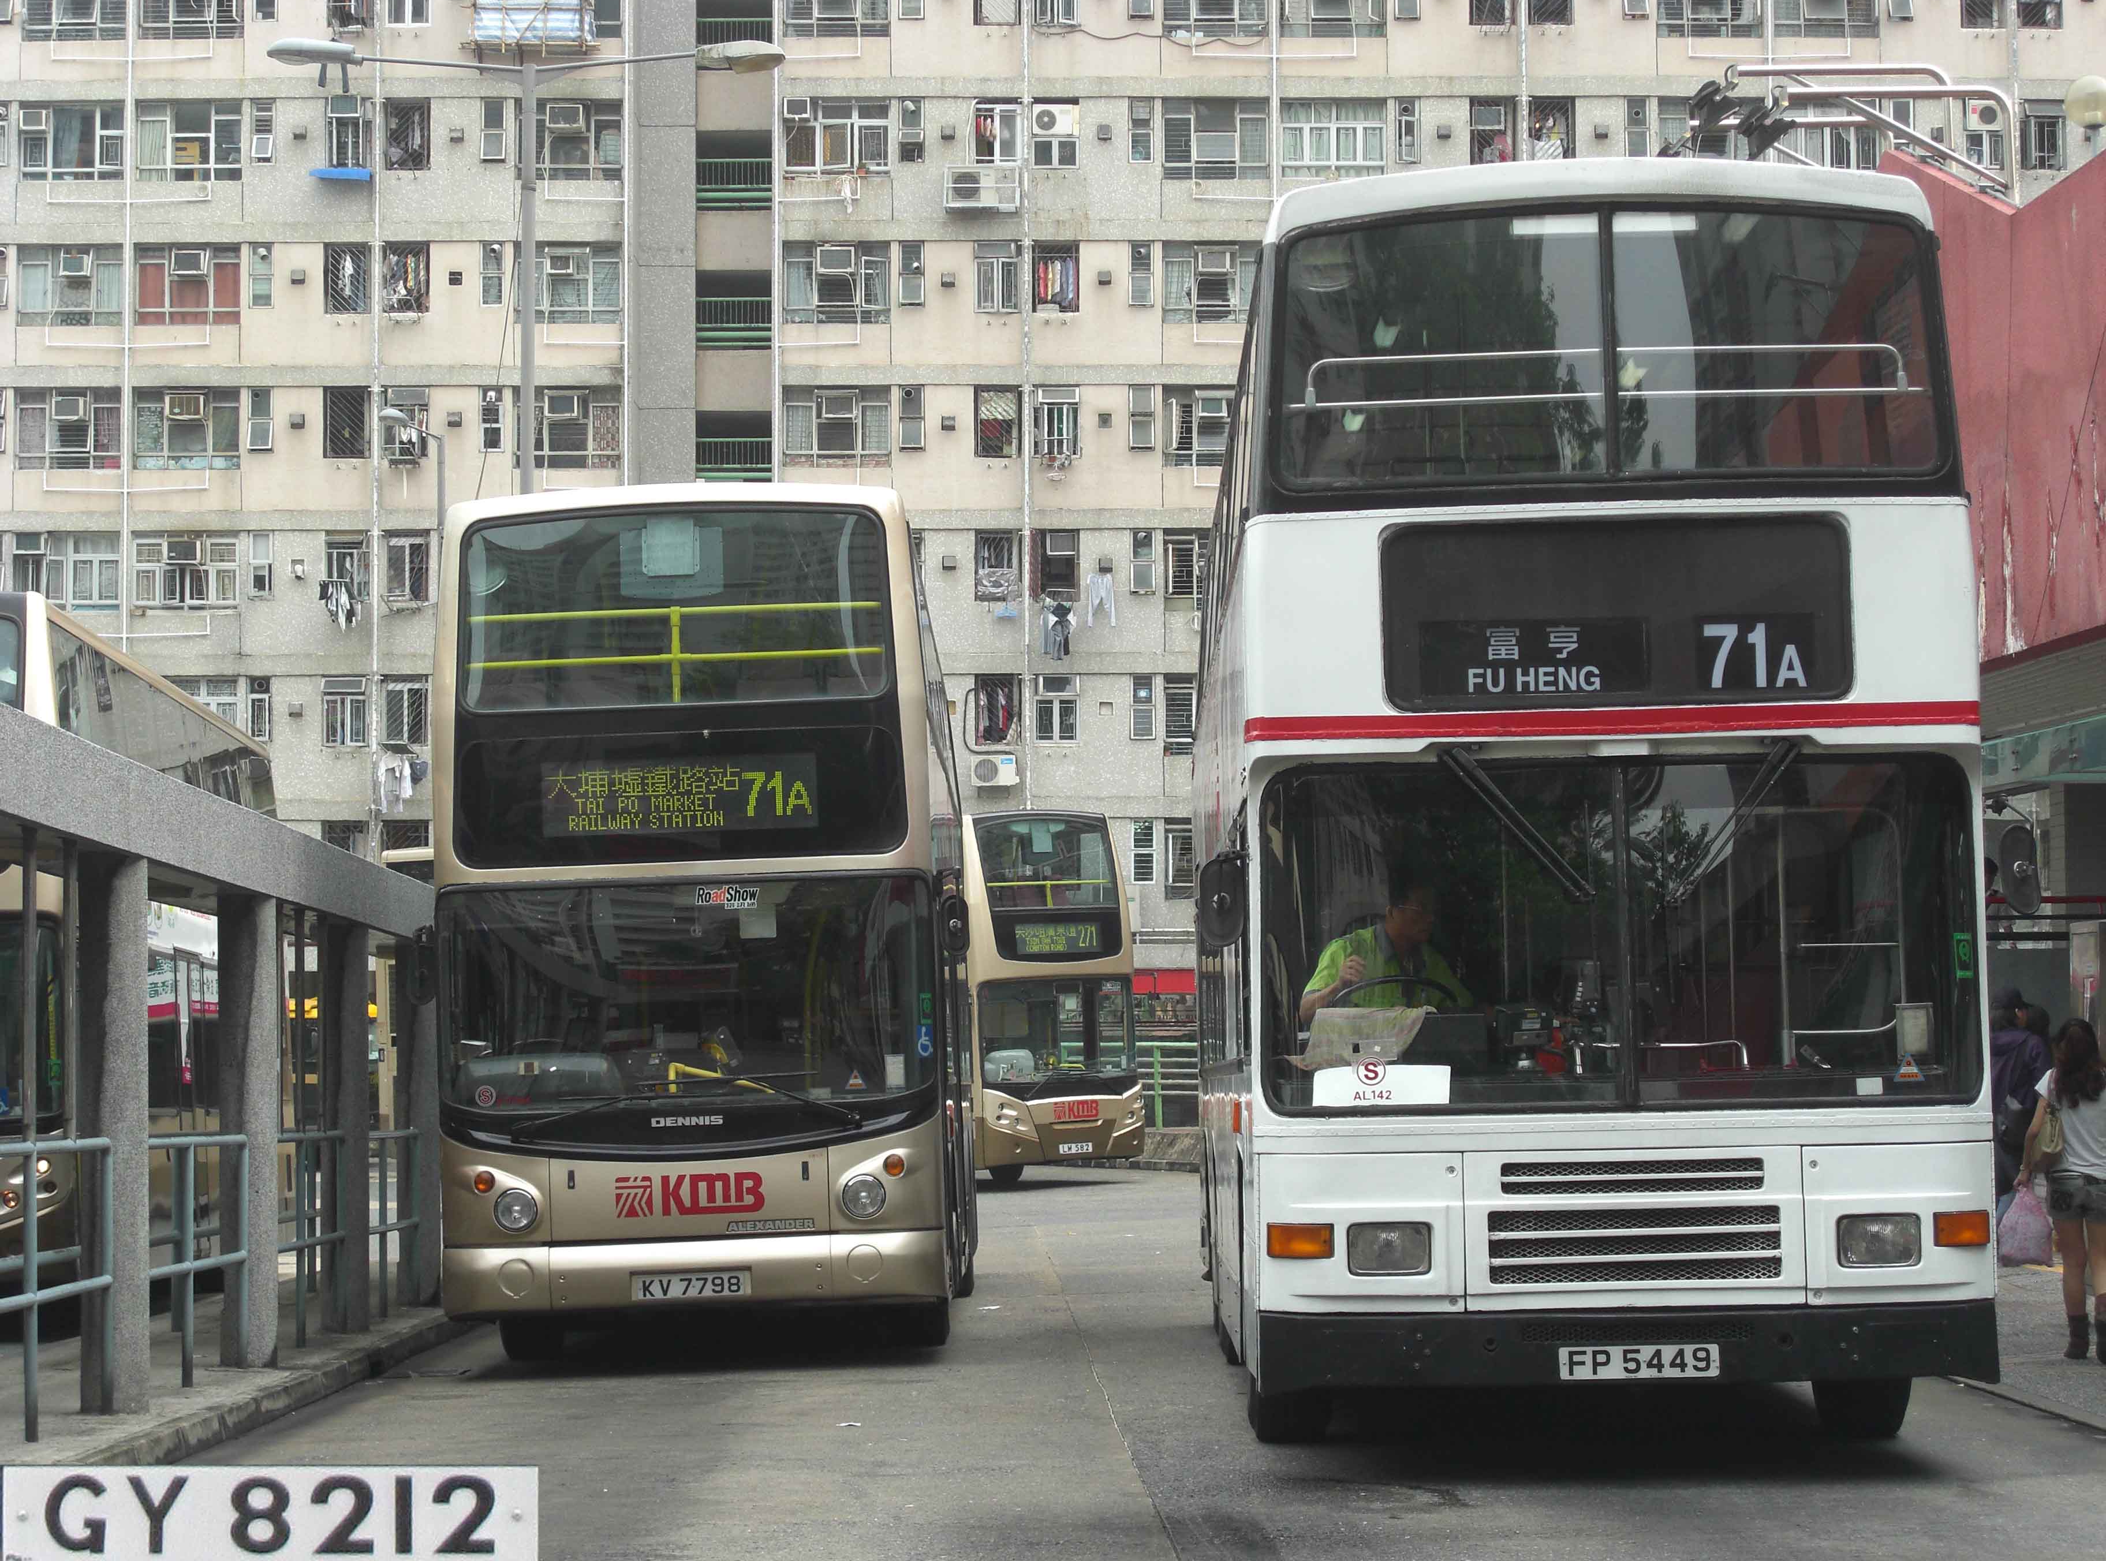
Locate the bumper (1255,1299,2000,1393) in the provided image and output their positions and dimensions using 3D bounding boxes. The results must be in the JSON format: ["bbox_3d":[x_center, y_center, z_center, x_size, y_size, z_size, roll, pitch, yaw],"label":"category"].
[{"bbox_3d":[1.955,1.922,16.530,2.500,0.280,0.250,-1,-4,2],"label":"bumper"}]

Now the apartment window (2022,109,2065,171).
[{"bbox_3d":[18.641,-12.128,91.637,0.883,1.313,0.200,0,-4,0],"label":"apartment window"}]

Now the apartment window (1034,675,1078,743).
[{"bbox_3d":[0.061,-1.318,90.094,0.826,1.271,0.150,0,-4,0],"label":"apartment window"}]

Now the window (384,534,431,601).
[{"bbox_3d":[-12.003,-3.947,90.520,0.872,1.261,0.150,0,-4,0],"label":"window"}]

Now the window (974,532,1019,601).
[{"bbox_3d":[-1.039,-3.987,90.388,0.825,1.289,0.180,0,-3,0],"label":"window"}]

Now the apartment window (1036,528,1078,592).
[{"bbox_3d":[0.069,-4.026,91.092,0.878,1.352,0.200,0,-4,0],"label":"apartment window"}]

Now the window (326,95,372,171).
[{"bbox_3d":[-13.176,-12.098,91.068,0.892,1.401,0.200,0,-4,0],"label":"window"}]

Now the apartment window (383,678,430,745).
[{"bbox_3d":[-11.969,-1.295,90.095,0.891,1.286,0.150,0,-4,0],"label":"apartment window"}]

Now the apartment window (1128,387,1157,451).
[{"bbox_3d":[1.664,-6.749,90.747,0.506,1.205,0.150,0,-4,0],"label":"apartment window"}]

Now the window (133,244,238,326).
[{"bbox_3d":[-16.100,-9.222,90.632,1.974,1.521,0.150,0,-4,0],"label":"window"}]

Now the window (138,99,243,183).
[{"bbox_3d":[-16.159,-11.950,91.050,1.969,1.541,0.150,0,-4,0],"label":"window"}]

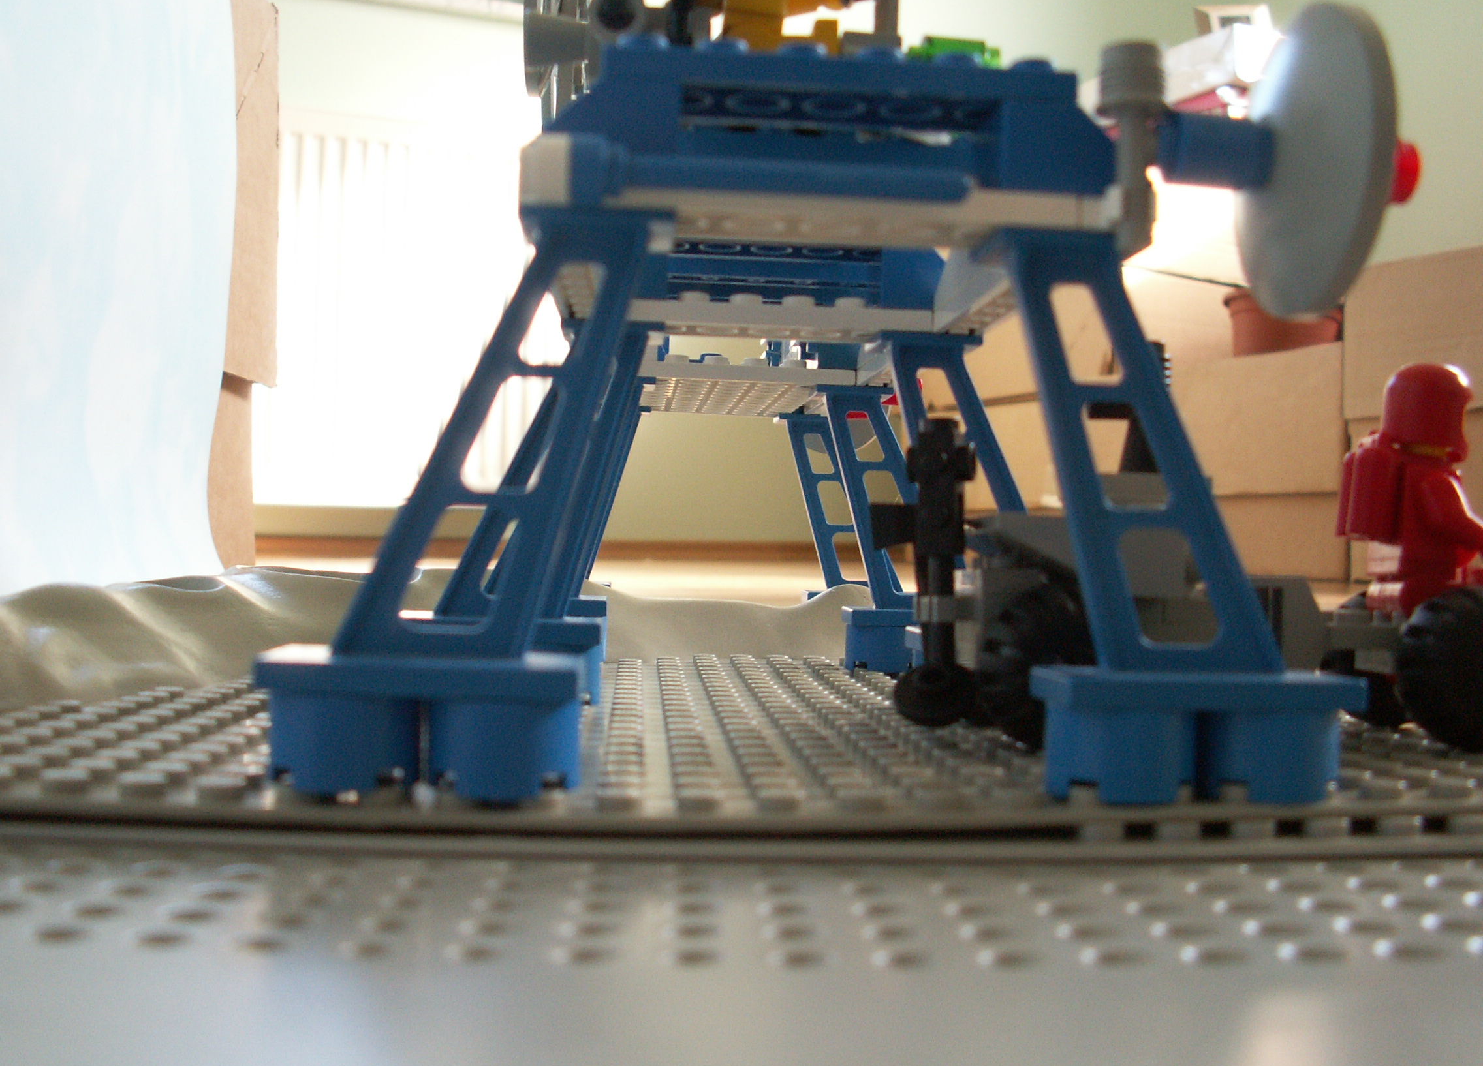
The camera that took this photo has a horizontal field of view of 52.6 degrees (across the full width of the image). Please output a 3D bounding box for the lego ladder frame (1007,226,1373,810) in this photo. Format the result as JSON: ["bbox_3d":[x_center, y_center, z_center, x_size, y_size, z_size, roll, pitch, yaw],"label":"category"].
[{"bbox_3d":[0.046,-0.001,0.163,0.040,0.059,0.016,2,0,-4],"label":"lego ladder frame"}]

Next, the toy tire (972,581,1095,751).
[{"bbox_3d":[0.040,0.017,0.184,0.021,0.021,0.012,2,0,-8],"label":"toy tire"}]

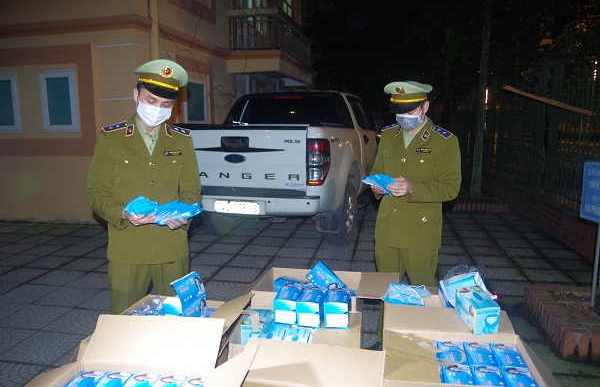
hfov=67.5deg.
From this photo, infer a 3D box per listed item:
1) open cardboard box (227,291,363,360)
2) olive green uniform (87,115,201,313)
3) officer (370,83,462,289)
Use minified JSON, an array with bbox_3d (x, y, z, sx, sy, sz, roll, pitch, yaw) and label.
[{"bbox_3d":[0.014,0.686,1.827,0.500,0.360,0.350,1,10,9],"label":"open cardboard box"},{"bbox_3d":[-0.828,0.323,2.485,0.570,1.480,0.360,-4,10,-22],"label":"olive green uniform"},{"bbox_3d":[0.716,0.157,2.885,0.520,1.740,0.430,7,12,39],"label":"officer"}]

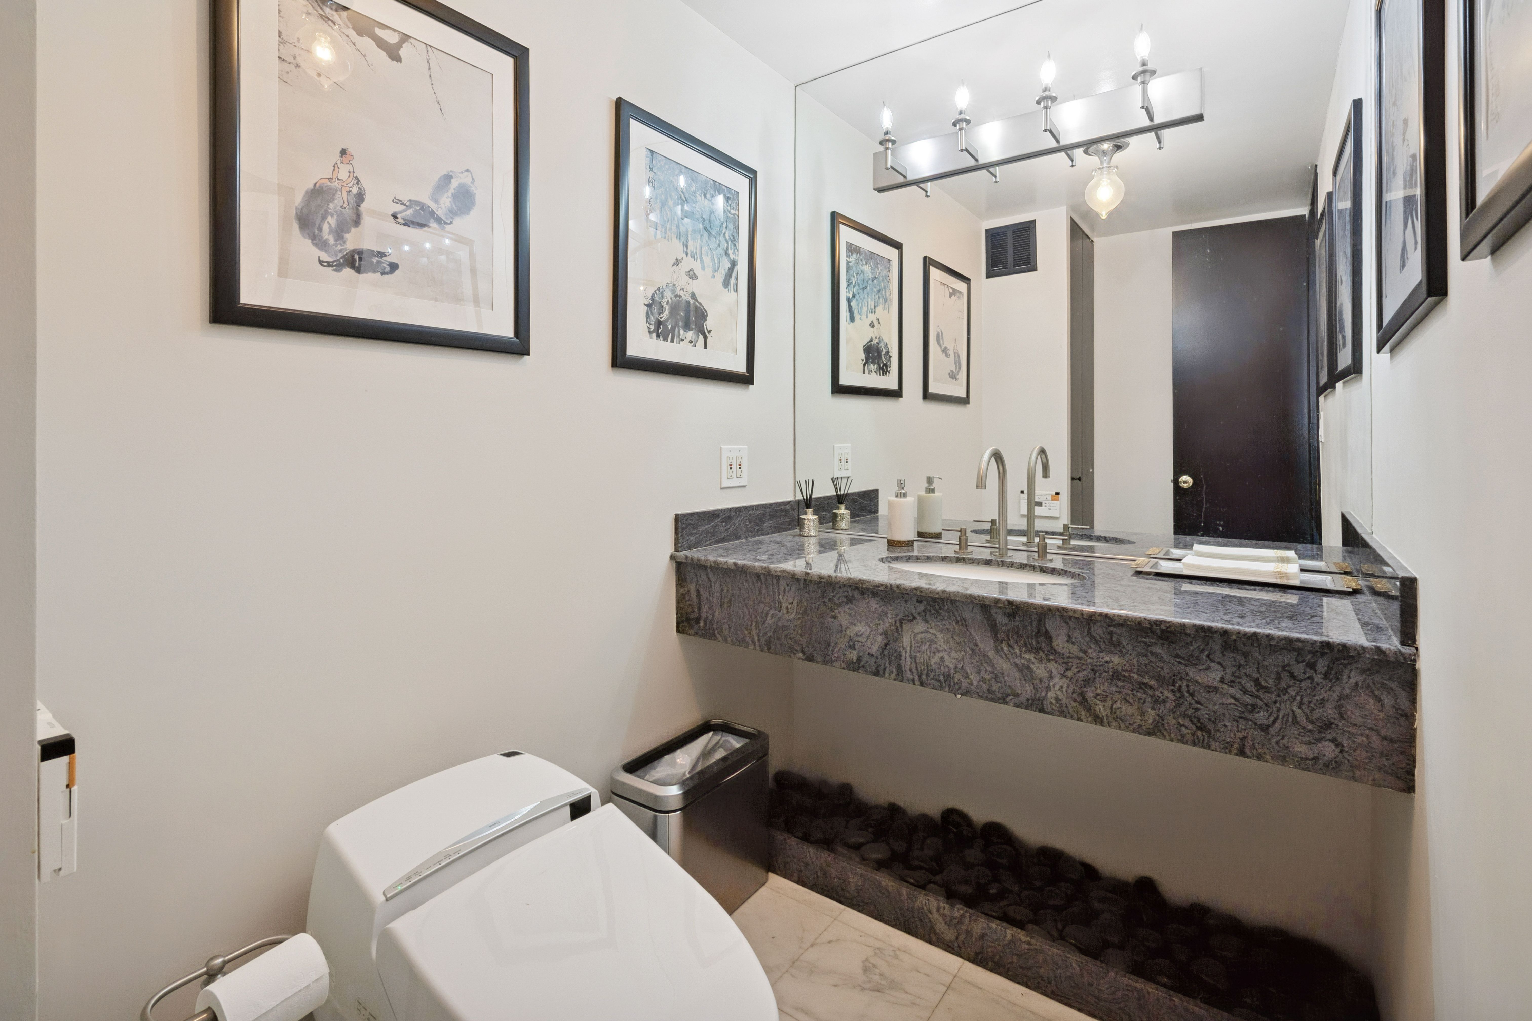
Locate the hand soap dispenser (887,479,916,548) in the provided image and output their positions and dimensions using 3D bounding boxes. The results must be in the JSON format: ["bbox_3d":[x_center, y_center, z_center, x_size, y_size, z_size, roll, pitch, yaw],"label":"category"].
[{"bbox_3d":[0.389,0.009,1.955,0.077,0.192,0.083,1,5,11],"label":"hand soap dispenser"}]

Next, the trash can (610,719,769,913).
[{"bbox_3d":[-0.173,0.803,1.721,0.206,0.385,0.385,4,6,36],"label":"trash can"}]

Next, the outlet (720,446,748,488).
[{"bbox_3d":[-0.090,-0.132,2.032,0.009,0.124,0.125,4,6,36],"label":"outlet"}]

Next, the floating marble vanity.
[{"bbox_3d":[0.513,0.194,1.646,1.469,0.320,0.589,4,6,36],"label":"floating marble vanity"}]

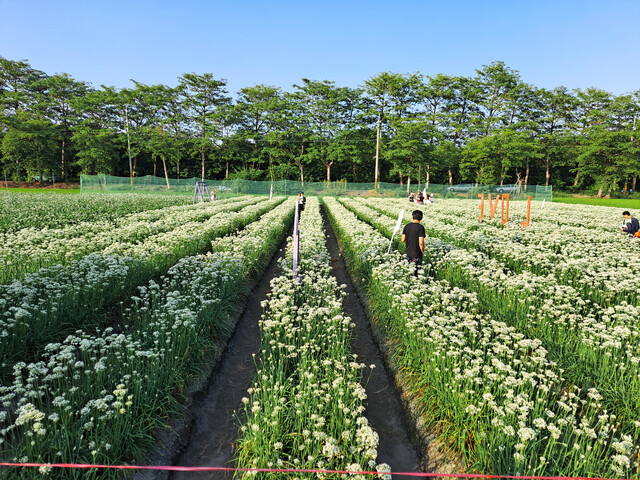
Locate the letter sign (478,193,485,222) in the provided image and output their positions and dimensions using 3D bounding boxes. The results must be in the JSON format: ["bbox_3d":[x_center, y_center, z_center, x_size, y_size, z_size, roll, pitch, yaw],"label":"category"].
[{"bbox_3d":[5.387,-1.101,14.800,0.050,0.900,0.430,-1,7,-11],"label":"letter sign"}]

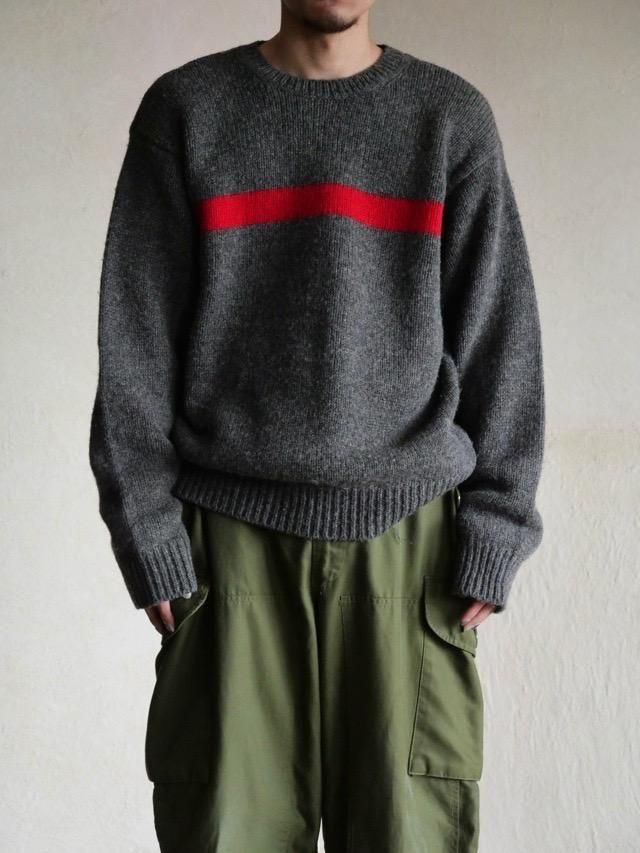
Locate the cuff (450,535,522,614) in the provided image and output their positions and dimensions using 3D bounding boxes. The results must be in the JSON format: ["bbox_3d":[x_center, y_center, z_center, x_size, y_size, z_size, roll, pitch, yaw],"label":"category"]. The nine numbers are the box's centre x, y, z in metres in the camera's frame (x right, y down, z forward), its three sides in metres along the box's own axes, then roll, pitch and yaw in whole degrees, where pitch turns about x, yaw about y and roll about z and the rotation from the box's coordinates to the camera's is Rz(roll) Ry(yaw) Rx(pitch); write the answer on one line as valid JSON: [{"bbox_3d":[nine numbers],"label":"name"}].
[{"bbox_3d":[0.227,0.200,3.360,0.082,0.075,0.090,14,-12,0],"label":"cuff"}]

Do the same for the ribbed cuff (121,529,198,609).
[{"bbox_3d":[-0.210,0.187,3.230,0.083,0.080,0.085,-15,-10,-6],"label":"ribbed cuff"}]

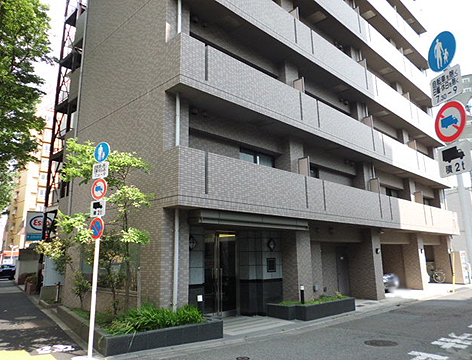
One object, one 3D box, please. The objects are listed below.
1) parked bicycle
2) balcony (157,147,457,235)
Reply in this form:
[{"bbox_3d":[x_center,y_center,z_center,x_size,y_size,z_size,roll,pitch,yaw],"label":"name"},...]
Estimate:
[{"bbox_3d":[11.806,5.717,21.893,0.550,1.000,1.700,10,-15,-44],"label":"parked bicycle"},{"bbox_3d":[5.836,1.378,15.393,21.000,1.340,1.150,10,-15,-44],"label":"balcony"}]

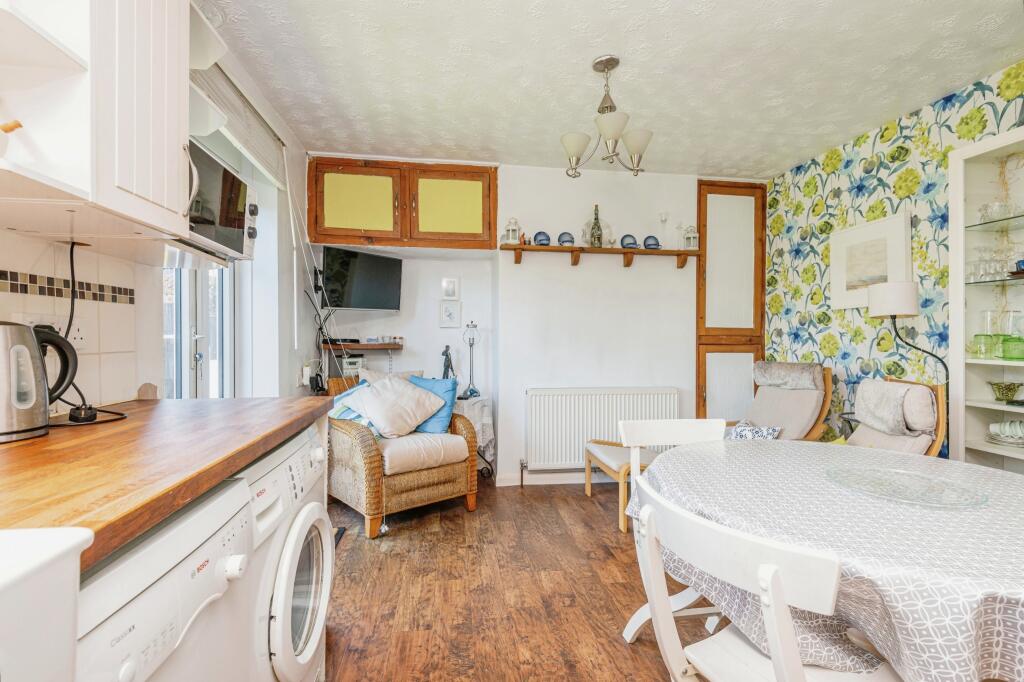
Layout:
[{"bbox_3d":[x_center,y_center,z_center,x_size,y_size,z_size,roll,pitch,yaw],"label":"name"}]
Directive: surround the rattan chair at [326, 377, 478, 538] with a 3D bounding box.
[{"bbox_3d":[-0.774,0.682,3.042,0.730,0.830,0.820,0,0,-39],"label":"rattan chair"}]

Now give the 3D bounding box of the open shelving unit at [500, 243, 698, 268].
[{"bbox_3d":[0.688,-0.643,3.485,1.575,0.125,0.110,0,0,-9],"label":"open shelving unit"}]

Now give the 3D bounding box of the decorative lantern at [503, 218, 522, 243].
[{"bbox_3d":[0.011,-0.803,3.341,0.112,0.200,0.108,0,0,-8],"label":"decorative lantern"}]

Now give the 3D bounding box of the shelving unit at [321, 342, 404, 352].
[{"bbox_3d":[-1.170,0.049,3.632,0.610,0.045,0.200,0,0,-8],"label":"shelving unit"}]

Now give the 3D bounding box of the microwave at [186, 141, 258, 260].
[{"bbox_3d":[-1.038,-0.411,1.378,0.340,0.260,0.445,0,0,-9],"label":"microwave"}]

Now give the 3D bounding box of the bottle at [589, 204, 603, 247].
[{"bbox_3d":[0.632,-0.867,3.428,0.082,0.316,0.082,0,0,-8],"label":"bottle"}]

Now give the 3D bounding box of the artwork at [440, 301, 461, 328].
[{"bbox_3d":[-0.520,-0.222,3.855,0.170,0.225,0.020,0,0,-9],"label":"artwork"}]

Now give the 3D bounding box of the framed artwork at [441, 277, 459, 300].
[{"bbox_3d":[-0.529,-0.440,3.852,0.145,0.195,0.020,0,0,-9],"label":"framed artwork"}]

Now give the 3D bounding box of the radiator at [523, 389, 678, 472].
[{"bbox_3d":[0.692,0.652,3.462,1.190,0.600,0.095,0,0,-8],"label":"radiator"}]

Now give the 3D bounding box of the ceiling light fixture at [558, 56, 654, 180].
[{"bbox_3d":[0.470,-1.046,2.100,0.455,0.520,0.425,0,0,-8],"label":"ceiling light fixture"}]

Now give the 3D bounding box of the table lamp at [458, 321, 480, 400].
[{"bbox_3d":[-0.323,0.147,3.624,0.155,0.622,0.155,0,0,-8],"label":"table lamp"}]

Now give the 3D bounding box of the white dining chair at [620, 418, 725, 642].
[{"bbox_3d":[0.659,0.695,1.540,0.445,0.785,0.500,0,0,-12],"label":"white dining chair"}]

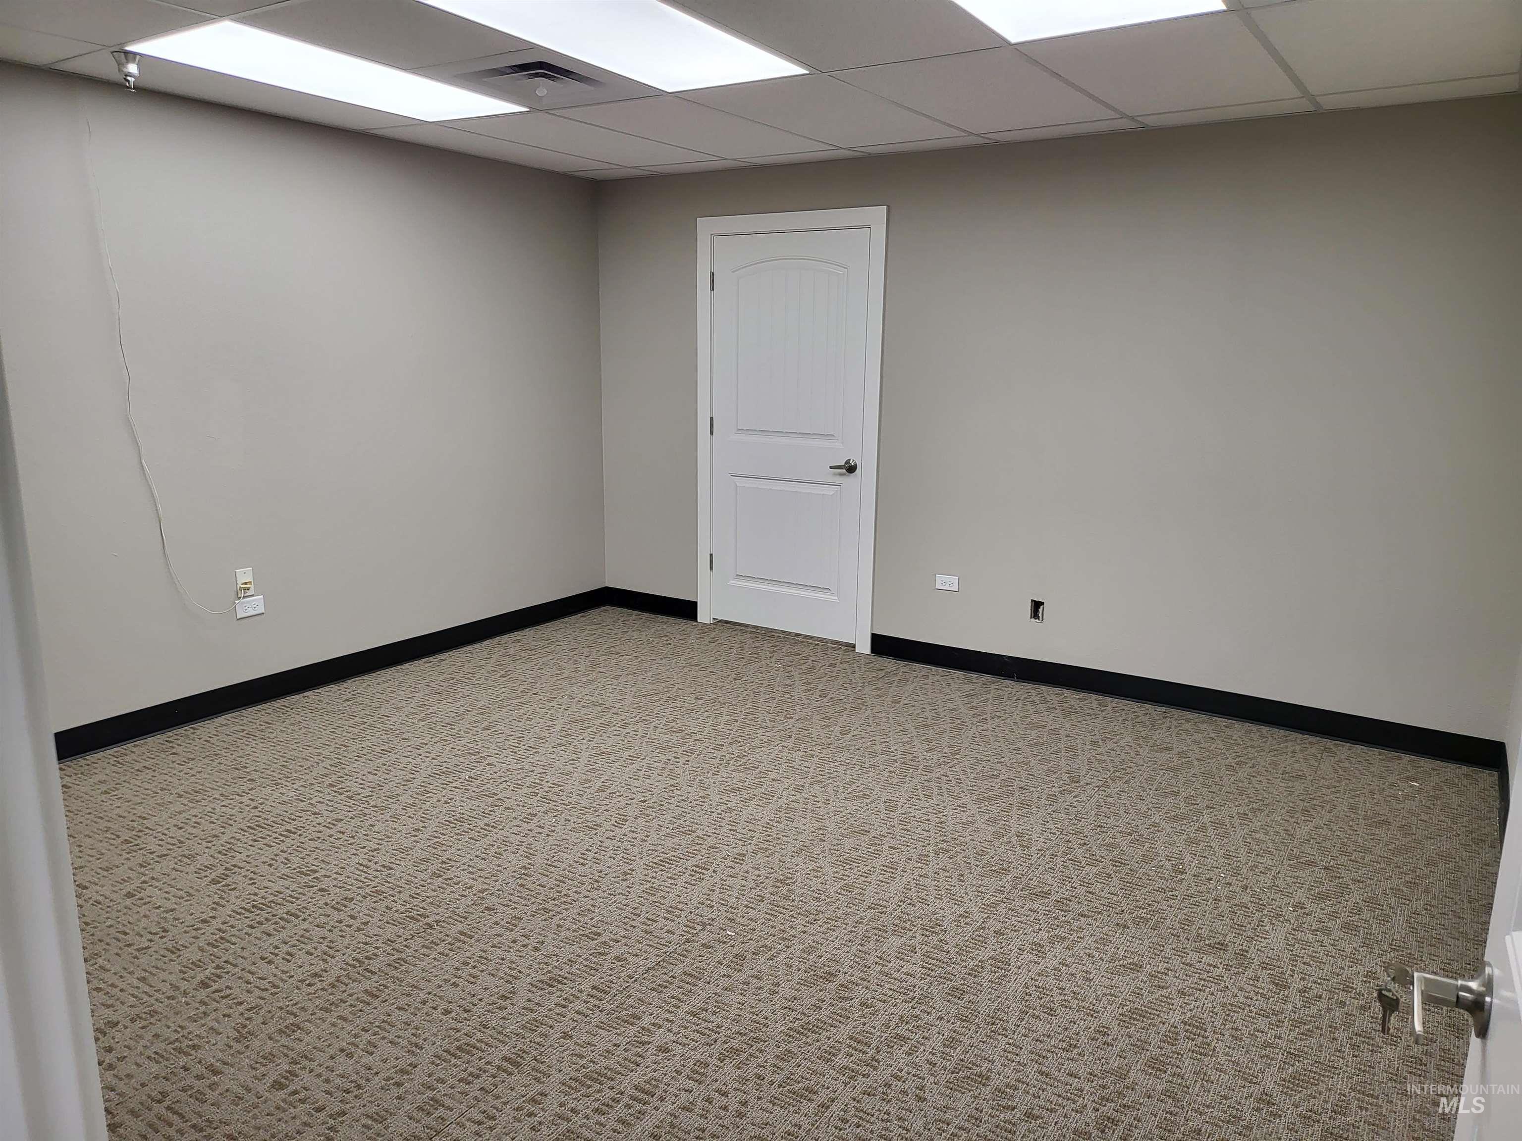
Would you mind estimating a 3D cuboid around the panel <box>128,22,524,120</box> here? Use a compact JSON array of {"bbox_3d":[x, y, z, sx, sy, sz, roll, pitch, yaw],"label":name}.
[{"bbox_3d":[-1.410,-1.690,3.610,0.590,0.030,1.199,9,14,32],"label":"panel"}]

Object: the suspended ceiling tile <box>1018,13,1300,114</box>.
[{"bbox_3d":[1.293,-1.555,3.293,0.598,0.018,1.207,9,15,33],"label":"suspended ceiling tile"}]

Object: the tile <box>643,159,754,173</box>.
[{"bbox_3d":[-0.327,-2.005,5.209,0.598,0.018,0.255,9,15,33],"label":"tile"}]

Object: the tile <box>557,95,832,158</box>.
[{"bbox_3d":[-0.230,-1.792,4.277,0.598,0.018,1.207,9,15,33],"label":"tile"}]

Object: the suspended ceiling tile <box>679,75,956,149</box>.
[{"bbox_3d":[0.278,-1.713,3.949,0.598,0.018,1.207,9,15,33],"label":"suspended ceiling tile"}]

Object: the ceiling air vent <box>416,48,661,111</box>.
[{"bbox_3d":[-0.736,-1.644,3.535,0.600,0.020,0.600,9,14,32],"label":"ceiling air vent"}]

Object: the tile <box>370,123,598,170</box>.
[{"bbox_3d":[-1.171,-1.955,4.884,0.411,0.020,1.209,9,14,32],"label":"tile"}]

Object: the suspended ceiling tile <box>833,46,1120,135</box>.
[{"bbox_3d":[0.785,-1.634,3.621,0.598,0.018,1.207,9,15,33],"label":"suspended ceiling tile"}]

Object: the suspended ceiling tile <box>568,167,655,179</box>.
[{"bbox_3d":[-0.770,-2.076,5.488,0.411,0.020,0.246,9,14,32],"label":"suspended ceiling tile"}]

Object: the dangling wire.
[{"bbox_3d":[-2.213,-0.712,3.930,0.020,1.870,0.375,9,14,32],"label":"dangling wire"}]

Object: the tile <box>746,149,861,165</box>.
[{"bbox_3d":[0.181,-1.926,4.881,0.598,0.018,0.255,9,15,33],"label":"tile"}]

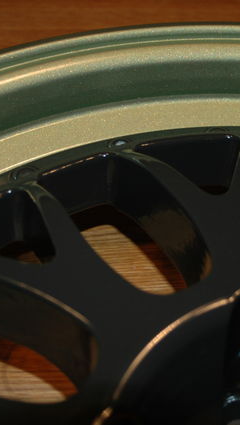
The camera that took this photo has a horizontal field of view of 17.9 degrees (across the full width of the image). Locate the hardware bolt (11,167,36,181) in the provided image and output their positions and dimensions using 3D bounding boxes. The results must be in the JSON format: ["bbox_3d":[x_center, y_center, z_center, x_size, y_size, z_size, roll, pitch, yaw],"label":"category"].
[{"bbox_3d":[-0.047,-0.018,0.366,0.011,0.005,0.011,2,43,-2],"label":"hardware bolt"}]

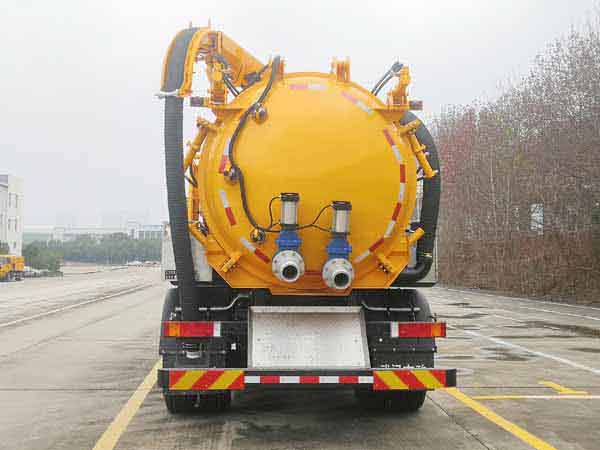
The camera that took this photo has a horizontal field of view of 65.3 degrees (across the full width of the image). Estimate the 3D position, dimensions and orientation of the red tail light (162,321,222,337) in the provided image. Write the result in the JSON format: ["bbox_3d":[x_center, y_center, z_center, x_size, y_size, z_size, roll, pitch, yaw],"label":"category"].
[{"bbox_3d":[-0.853,0.815,3.680,0.450,0.120,0.080,0,-4,-2],"label":"red tail light"}]

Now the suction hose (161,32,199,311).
[{"bbox_3d":[-1.000,-0.450,3.970,0.340,2.500,0.380,0,-4,-2],"label":"suction hose"}]

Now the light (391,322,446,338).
[{"bbox_3d":[0.932,0.830,3.680,0.440,0.120,0.080,0,-4,-2],"label":"light"}]

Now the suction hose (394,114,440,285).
[{"bbox_3d":[1.055,-0.240,4.200,0.420,1.520,0.300,0,-4,-2],"label":"suction hose"}]

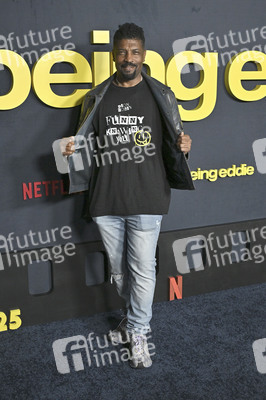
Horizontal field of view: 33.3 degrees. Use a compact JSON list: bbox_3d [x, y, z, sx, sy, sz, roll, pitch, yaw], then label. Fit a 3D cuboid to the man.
[{"bbox_3d":[-0.015,0.003,2.453,0.690,1.840,0.480,-1,15,0],"label":"man"}]

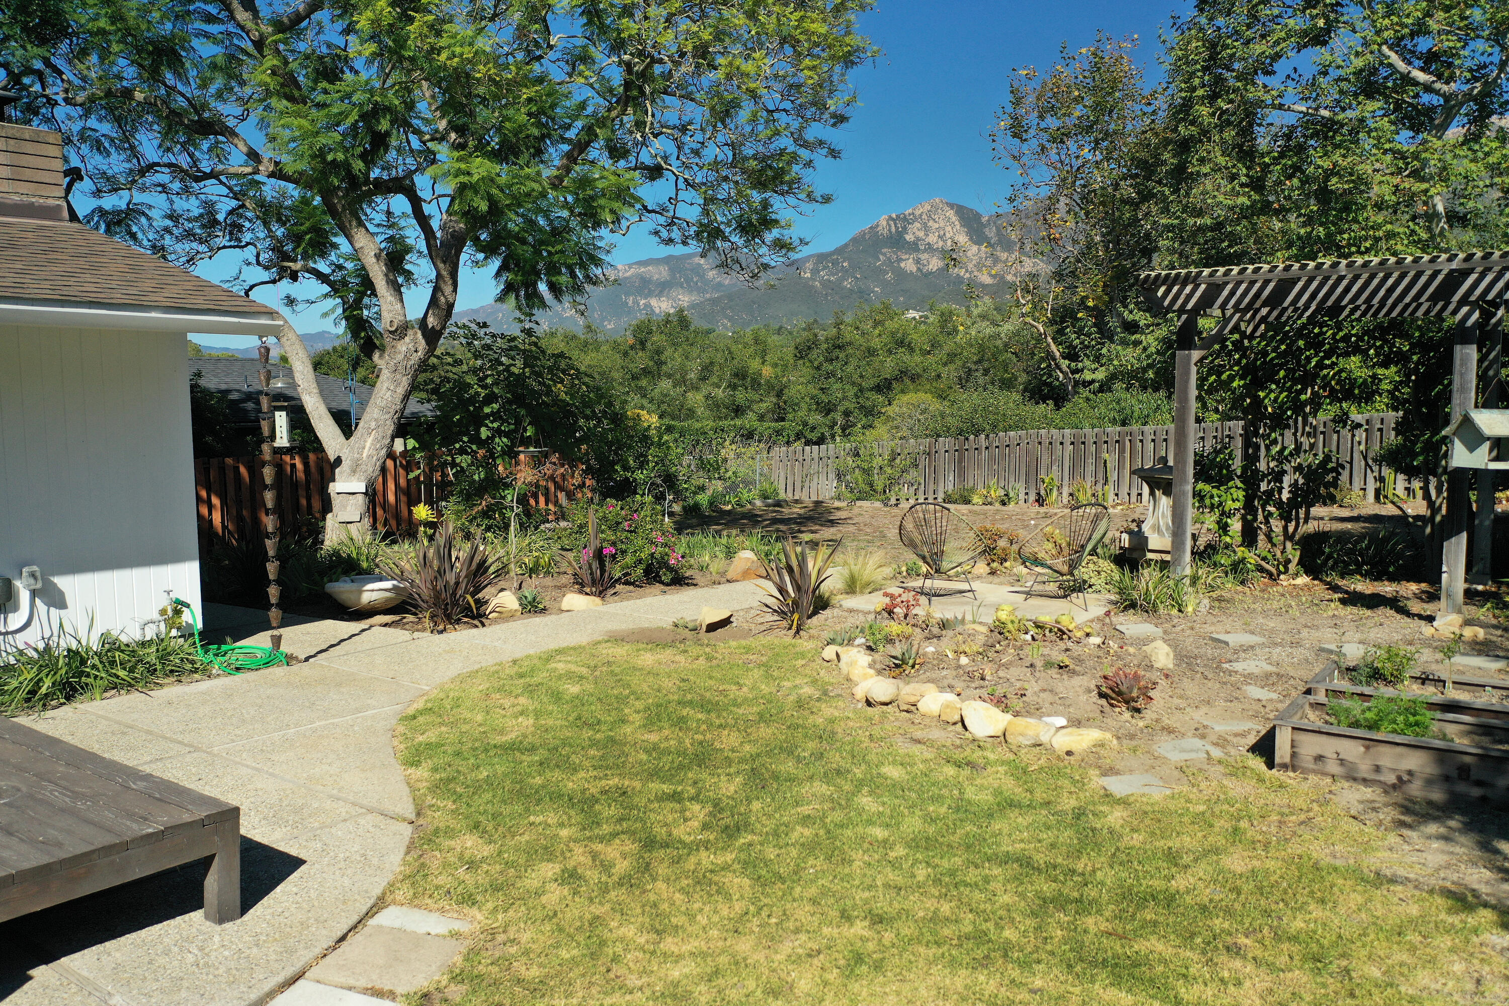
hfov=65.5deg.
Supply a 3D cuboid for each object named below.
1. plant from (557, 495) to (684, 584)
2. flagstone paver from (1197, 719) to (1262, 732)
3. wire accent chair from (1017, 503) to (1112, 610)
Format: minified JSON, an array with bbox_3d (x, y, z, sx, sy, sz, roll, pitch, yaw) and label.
[{"bbox_3d":[-1.398,0.336,12.206,1.280,0.870,1.150,-1,5,-7],"label":"plant"},{"bbox_3d":[2.713,1.280,6.759,0.330,0.040,0.280,-1,5,-10],"label":"flagstone paver"},{"bbox_3d":[2.807,0.462,10.658,0.820,0.870,0.750,-4,6,-32],"label":"wire accent chair"}]

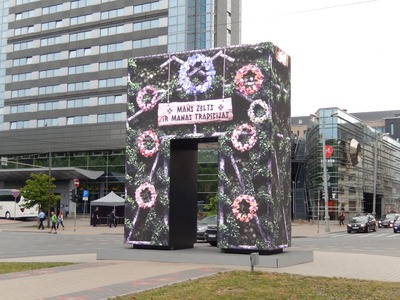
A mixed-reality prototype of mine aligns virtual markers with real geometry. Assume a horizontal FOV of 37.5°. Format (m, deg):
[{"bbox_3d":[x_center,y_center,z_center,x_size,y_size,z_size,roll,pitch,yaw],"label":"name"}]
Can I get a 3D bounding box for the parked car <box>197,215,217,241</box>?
[{"bbox_3d":[1.493,4.487,32.926,1.840,1.600,4.450,-2,-6,25],"label":"parked car"}]

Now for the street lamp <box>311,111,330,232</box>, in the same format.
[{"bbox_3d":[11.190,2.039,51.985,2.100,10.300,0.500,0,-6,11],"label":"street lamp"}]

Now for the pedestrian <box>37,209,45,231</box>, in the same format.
[{"bbox_3d":[-13.852,6.117,51.500,0.500,1.750,0.550,-3,-7,37],"label":"pedestrian"}]

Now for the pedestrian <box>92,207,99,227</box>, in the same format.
[{"bbox_3d":[-9.637,6.215,54.500,0.420,1.770,0.520,-4,-7,41],"label":"pedestrian"}]

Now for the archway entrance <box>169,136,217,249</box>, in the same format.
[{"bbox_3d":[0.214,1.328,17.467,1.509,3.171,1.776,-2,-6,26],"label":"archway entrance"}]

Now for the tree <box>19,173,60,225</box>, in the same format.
[{"bbox_3d":[-15.009,4.686,55.738,3.750,5.050,3.700,1,-5,0],"label":"tree"}]

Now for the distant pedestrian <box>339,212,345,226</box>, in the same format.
[{"bbox_3d":[18.609,9.087,77.500,0.550,1.740,0.420,-1,-6,17],"label":"distant pedestrian"}]

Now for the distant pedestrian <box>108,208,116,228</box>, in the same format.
[{"bbox_3d":[-8.211,6.437,55.300,0.500,1.740,0.520,1,-5,-6],"label":"distant pedestrian"}]

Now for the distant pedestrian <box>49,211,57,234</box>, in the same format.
[{"bbox_3d":[-11.240,5.574,45.000,0.500,1.700,0.500,3,-6,-23],"label":"distant pedestrian"}]

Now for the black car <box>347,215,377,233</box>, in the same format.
[{"bbox_3d":[13.902,6.305,50.447,1.800,1.490,4.400,-2,-6,27],"label":"black car"}]

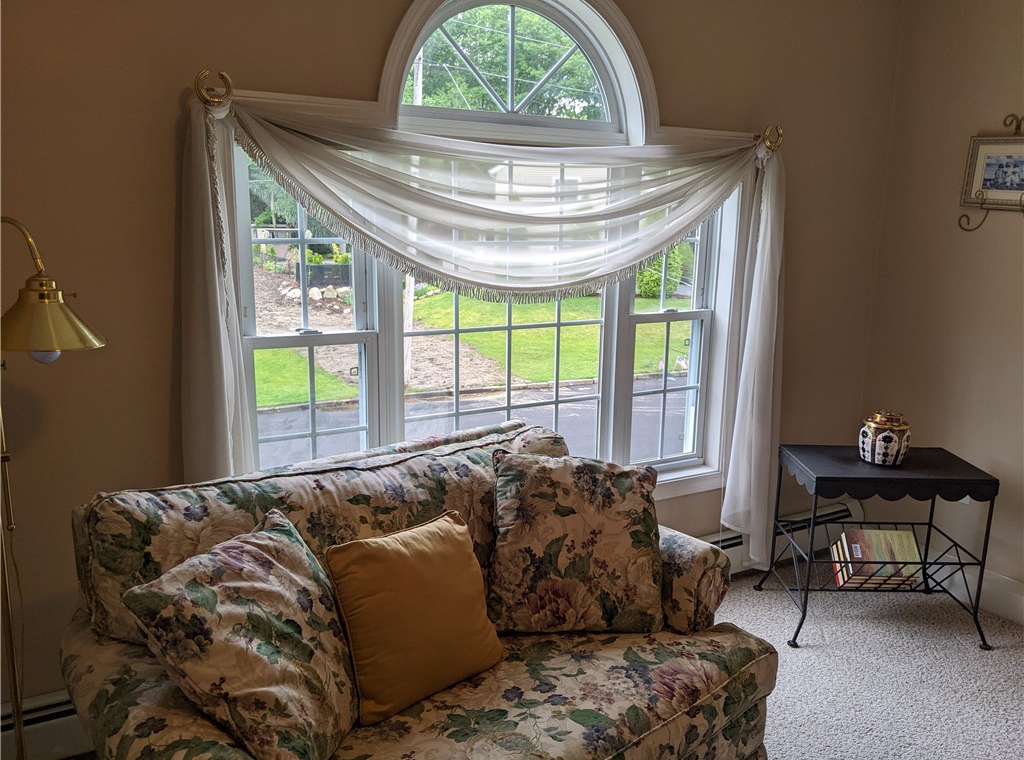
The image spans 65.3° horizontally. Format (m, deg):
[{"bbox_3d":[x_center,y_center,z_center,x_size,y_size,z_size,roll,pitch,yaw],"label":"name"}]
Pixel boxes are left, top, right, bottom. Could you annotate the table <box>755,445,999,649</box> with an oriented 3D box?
[{"bbox_3d":[1.326,0.590,2.929,0.700,0.606,0.450,1,12,1],"label":"table"}]

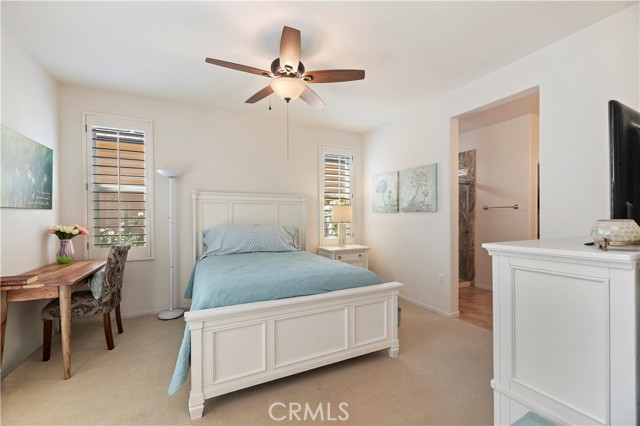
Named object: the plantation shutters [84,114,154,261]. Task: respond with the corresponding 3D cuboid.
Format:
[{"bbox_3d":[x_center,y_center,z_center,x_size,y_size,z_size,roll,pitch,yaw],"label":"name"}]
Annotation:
[{"bbox_3d":[-2.382,-0.281,2.972,0.690,1.750,0.070,0,0,-26],"label":"plantation shutters"}]

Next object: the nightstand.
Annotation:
[{"bbox_3d":[0.408,0.933,4.096,0.740,0.715,0.440,0,0,-26],"label":"nightstand"}]

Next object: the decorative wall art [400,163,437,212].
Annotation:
[{"bbox_3d":[1.342,-0.315,3.419,0.040,0.625,0.630,0,0,-26],"label":"decorative wall art"}]

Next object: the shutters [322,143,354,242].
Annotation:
[{"bbox_3d":[0.306,-0.280,4.304,0.680,1.740,0.070,0,0,-26],"label":"shutters"}]

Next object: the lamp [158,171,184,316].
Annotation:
[{"bbox_3d":[-1.858,0.374,3.108,0.295,1.830,0.295,0,0,-26],"label":"lamp"}]

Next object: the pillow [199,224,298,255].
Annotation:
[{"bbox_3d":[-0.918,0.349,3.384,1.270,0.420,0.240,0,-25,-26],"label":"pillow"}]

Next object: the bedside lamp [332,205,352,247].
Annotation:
[{"bbox_3d":[0.382,0.225,4.117,0.330,0.700,0.330,0,0,-26],"label":"bedside lamp"}]

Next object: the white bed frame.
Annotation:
[{"bbox_3d":[-0.497,0.510,2.805,1.710,1.555,2.100,0,0,-26],"label":"white bed frame"}]

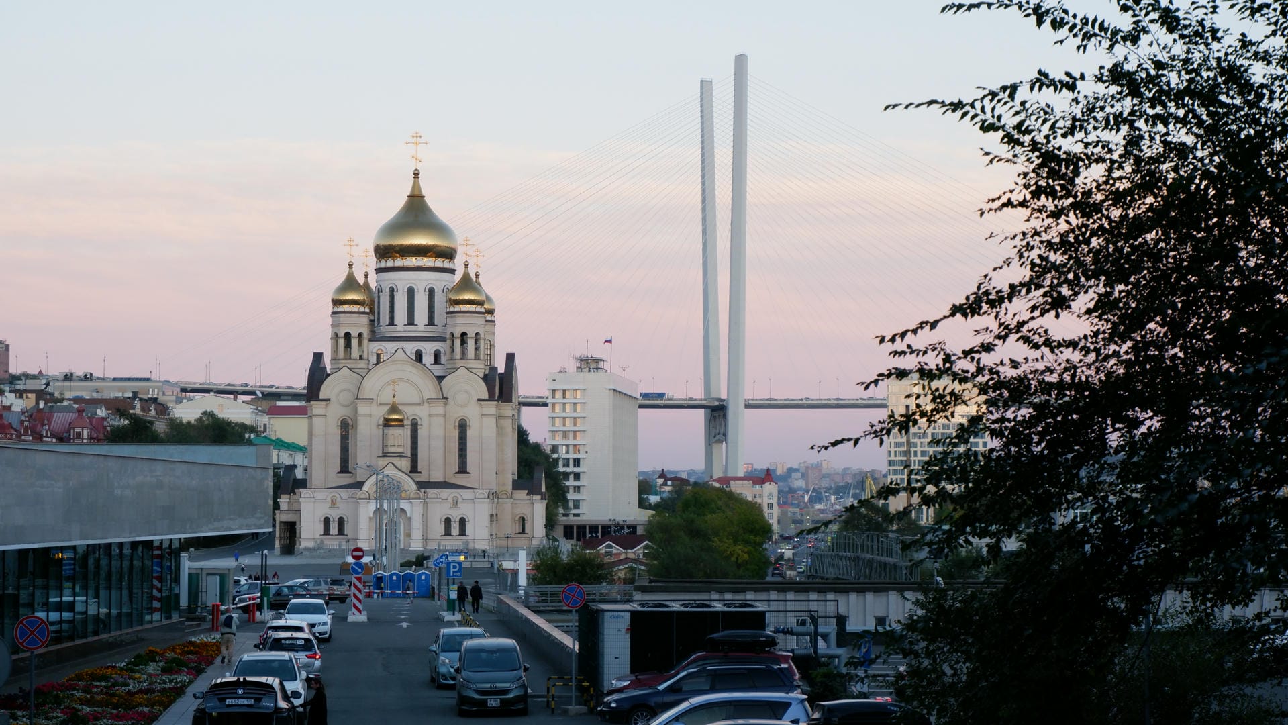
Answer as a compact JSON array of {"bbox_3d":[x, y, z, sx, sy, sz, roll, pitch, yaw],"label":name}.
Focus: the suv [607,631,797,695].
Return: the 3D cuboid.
[{"bbox_3d":[1.416,7.569,56.348,4.500,1.900,1.800,0,-3,-7],"label":"suv"}]

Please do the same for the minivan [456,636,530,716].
[{"bbox_3d":[-3.844,7.883,58.833,1.700,1.730,4.300,0,-3,-6],"label":"minivan"}]

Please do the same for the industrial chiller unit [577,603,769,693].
[{"bbox_3d":[0.970,7.430,60.700,4.350,2.250,2.200,0,-3,-5],"label":"industrial chiller unit"}]

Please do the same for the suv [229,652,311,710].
[{"bbox_3d":[-9.128,7.698,56.240,1.820,1.530,4.500,0,-3,-7],"label":"suv"}]

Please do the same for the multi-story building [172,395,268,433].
[{"bbox_3d":[-96.740,15.078,535.058,17.500,14.000,27.000,0,-3,-1],"label":"multi-story building"}]

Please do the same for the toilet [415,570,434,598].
[{"bbox_3d":[-17.440,17.486,183.883,1.140,2.220,1.180,0,-3,-6],"label":"toilet"}]

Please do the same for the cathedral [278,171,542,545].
[{"bbox_3d":[-36.556,-1.554,374.766,43.000,64.000,55.000,0,-3,1],"label":"cathedral"}]

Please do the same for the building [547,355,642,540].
[{"bbox_3d":[-12.523,23.632,602.489,16.000,45.000,55.000,0,-3,6],"label":"building"}]

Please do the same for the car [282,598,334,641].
[{"bbox_3d":[-12.101,9.247,83.396,1.810,1.470,4.600,0,-3,-7],"label":"car"}]

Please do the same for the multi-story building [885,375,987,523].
[{"bbox_3d":[108.861,32.669,861.590,37.000,56.000,24.000,0,-3,0],"label":"multi-story building"}]

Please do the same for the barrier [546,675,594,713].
[{"bbox_3d":[-1.804,8.118,56.816,1.050,0.760,1.750,0,-3,-7],"label":"barrier"}]

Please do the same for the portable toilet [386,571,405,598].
[{"bbox_3d":[-19.718,17.486,183.883,1.140,2.220,1.180,0,-3,-6],"label":"portable toilet"}]

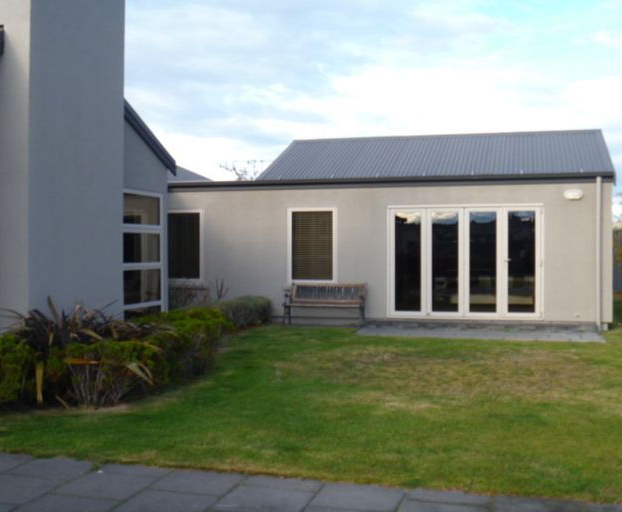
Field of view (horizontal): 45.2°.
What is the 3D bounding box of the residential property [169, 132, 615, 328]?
[{"bbox_3d":[1.746,-0.724,16.738,8.850,3.870,5.050,0,0,16],"label":"residential property"}]

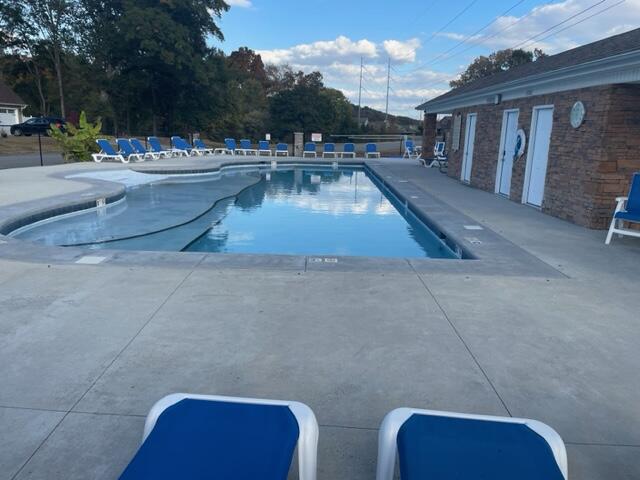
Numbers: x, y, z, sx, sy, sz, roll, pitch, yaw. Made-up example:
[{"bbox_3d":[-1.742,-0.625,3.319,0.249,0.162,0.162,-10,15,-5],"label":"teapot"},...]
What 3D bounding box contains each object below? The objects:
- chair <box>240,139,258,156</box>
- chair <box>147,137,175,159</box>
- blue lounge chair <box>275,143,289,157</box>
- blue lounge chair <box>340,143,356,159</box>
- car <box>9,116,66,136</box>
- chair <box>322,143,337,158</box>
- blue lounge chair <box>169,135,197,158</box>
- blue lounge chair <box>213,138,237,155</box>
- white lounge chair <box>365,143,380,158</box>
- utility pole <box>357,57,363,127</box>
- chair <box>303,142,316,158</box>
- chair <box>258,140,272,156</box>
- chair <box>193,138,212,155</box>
[{"bbox_3d":[-4.245,-5.454,28.264,0.690,0.856,1.940,-3,14,-19],"label":"chair"},{"bbox_3d":[-8.097,-4.819,24.884,1.940,0.927,0.690,10,15,32],"label":"chair"},{"bbox_3d":[-2.199,-5.254,27.948,0.690,0.711,1.940,1,13,-4],"label":"blue lounge chair"},{"bbox_3d":[1.563,-4.799,25.847,0.700,0.760,1.850,2,13,3],"label":"blue lounge chair"},{"bbox_3d":[-27.494,-11.097,47.000,4.650,1.730,1.850,-2,13,-14],"label":"car"},{"bbox_3d":[0.530,-4.780,25.648,0.700,0.760,1.850,2,13,0],"label":"chair"},{"bbox_3d":[-7.228,-4.980,25.705,1.940,0.919,0.690,11,16,36],"label":"blue lounge chair"},{"bbox_3d":[-4.578,-4.821,25.156,0.700,0.800,1.850,-7,15,-31],"label":"blue lounge chair"},{"bbox_3d":[2.868,-4.834,26.148,0.700,0.760,1.850,2,13,0],"label":"white lounge chair"},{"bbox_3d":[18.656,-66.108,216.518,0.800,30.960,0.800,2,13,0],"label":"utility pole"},{"bbox_3d":[-0.484,-4.756,25.449,0.700,0.750,1.850,2,13,0],"label":"chair"},{"bbox_3d":[-3.238,-5.330,27.926,0.690,0.817,1.940,0,13,-9],"label":"chair"},{"bbox_3d":[-6.710,-5.372,27.695,1.940,0.824,0.690,12,16,38],"label":"chair"}]

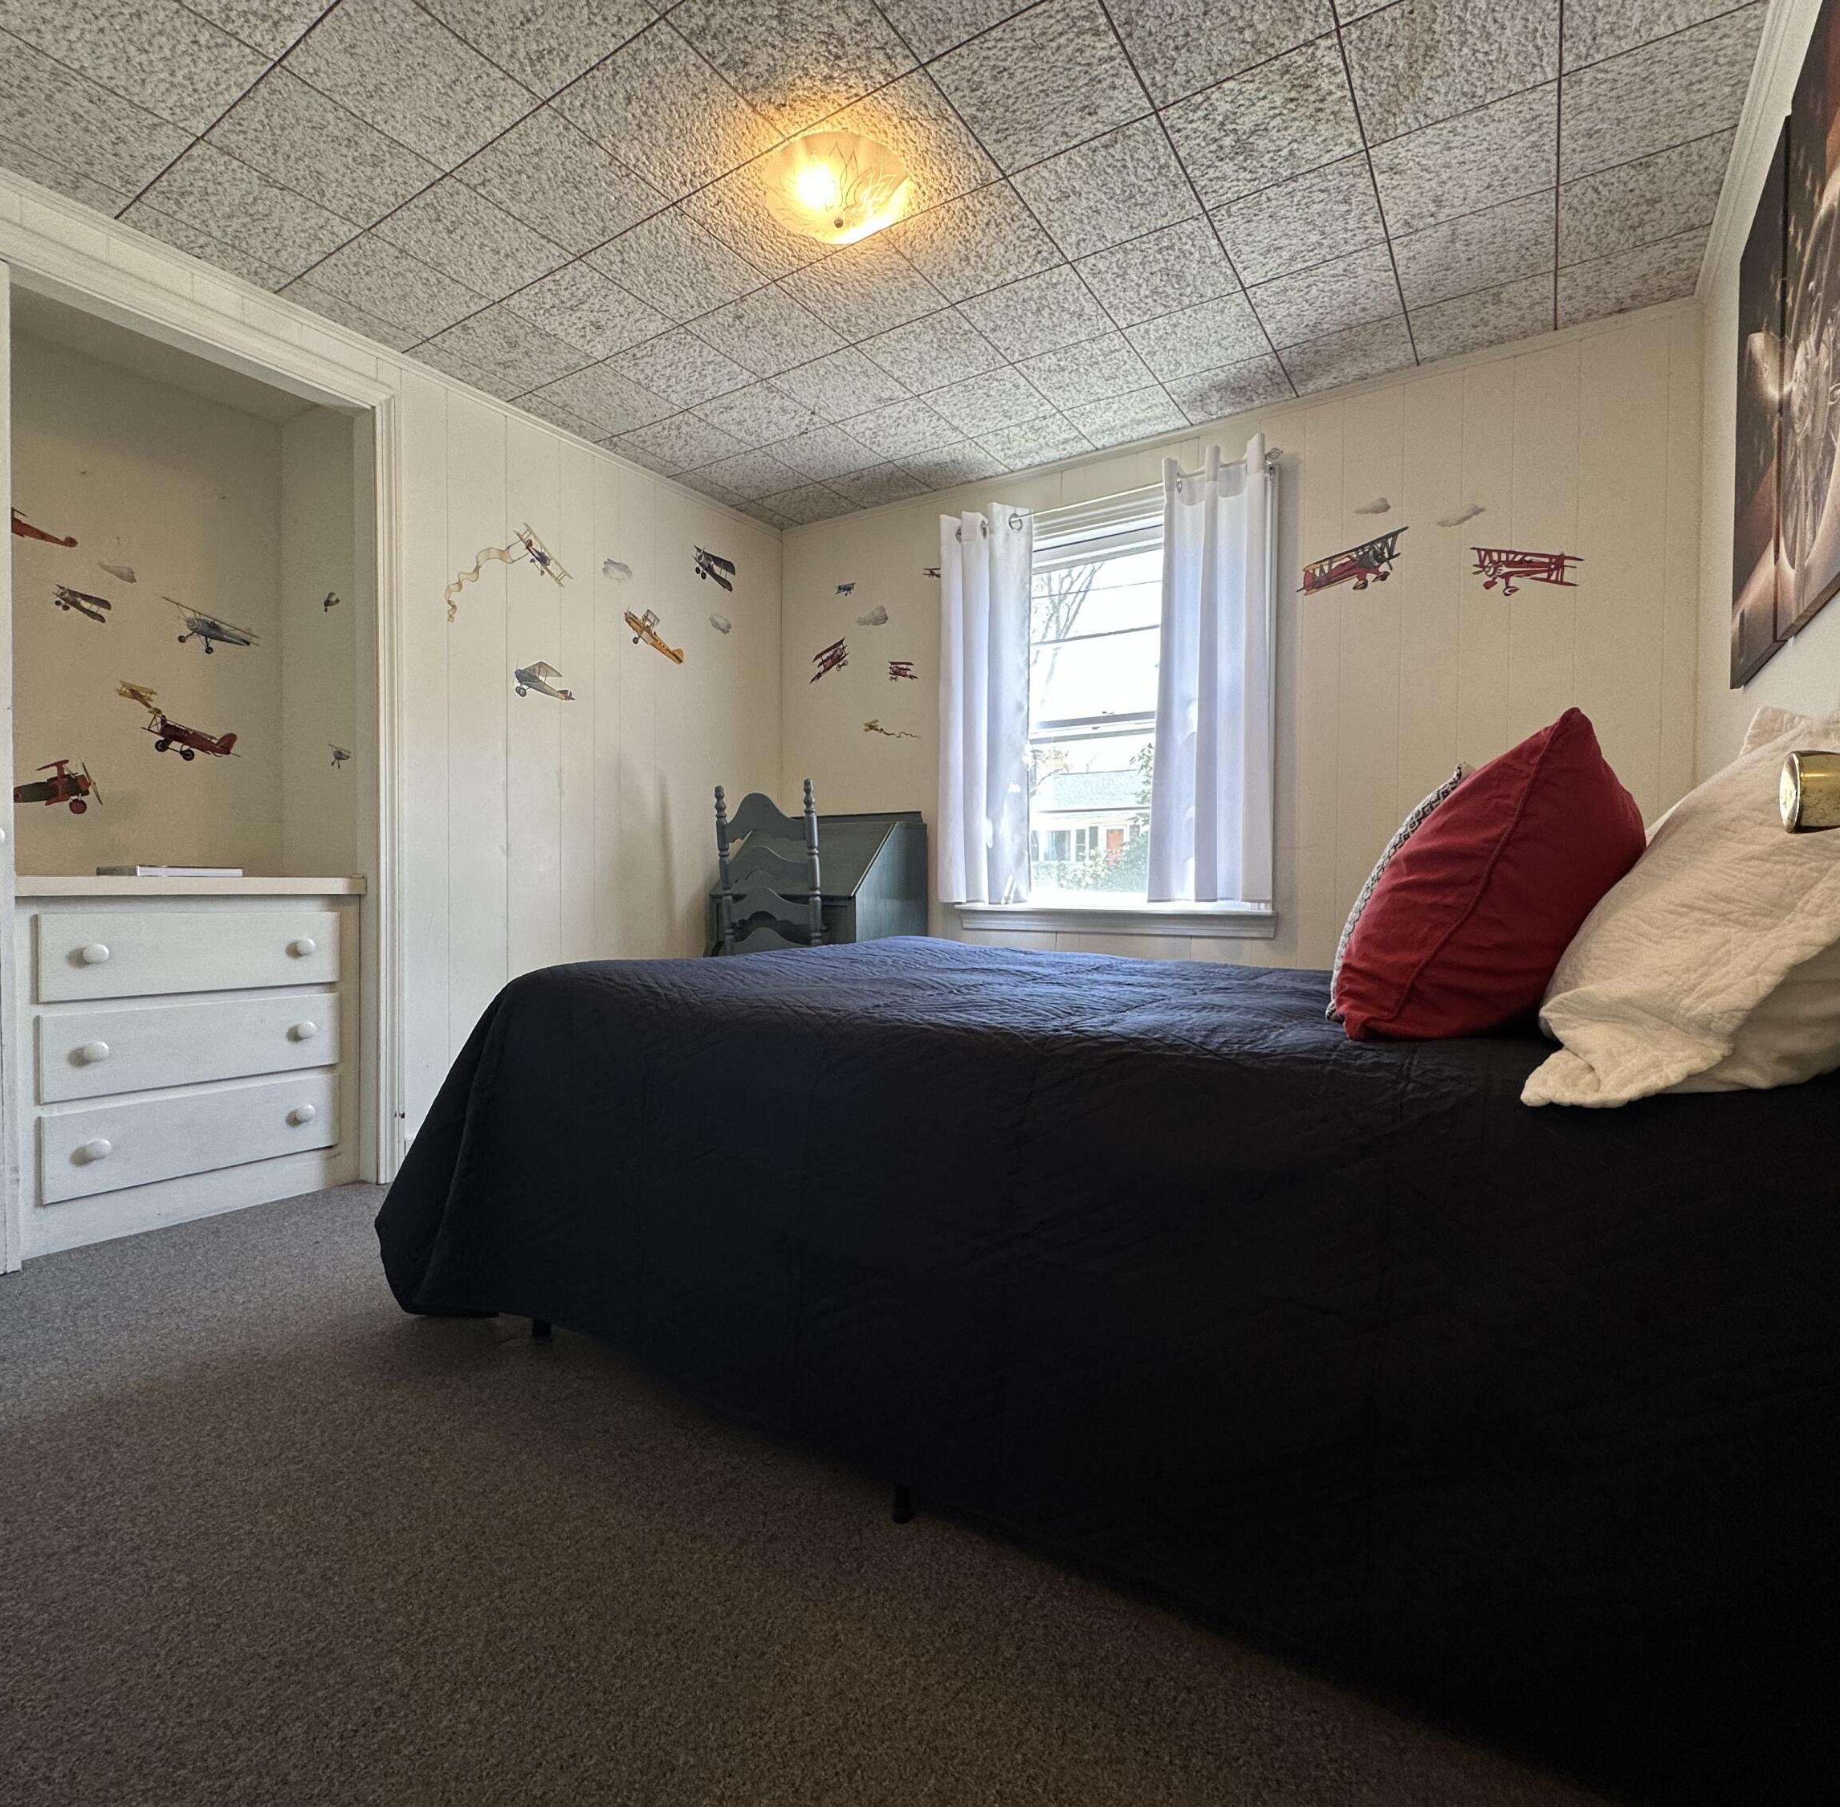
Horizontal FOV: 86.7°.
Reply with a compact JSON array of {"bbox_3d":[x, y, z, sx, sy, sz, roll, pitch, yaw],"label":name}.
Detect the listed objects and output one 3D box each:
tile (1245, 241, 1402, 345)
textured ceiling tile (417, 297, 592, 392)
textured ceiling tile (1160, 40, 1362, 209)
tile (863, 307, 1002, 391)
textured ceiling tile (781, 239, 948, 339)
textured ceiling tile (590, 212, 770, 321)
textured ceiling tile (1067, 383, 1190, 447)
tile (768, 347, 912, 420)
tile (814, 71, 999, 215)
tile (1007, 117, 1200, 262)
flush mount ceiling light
[{"bbox_3d":[0.972,-1.443,2.317,0.305,0.020,0.305,0,0,33],"label":"tile"},{"bbox_3d":[-1.059,-1.453,2.551,0.305,0.015,0.305,1,0,33],"label":"textured ceiling tile"},{"bbox_3d":[0.640,-1.443,1.808,0.305,0.018,0.305,0,0,33],"label":"textured ceiling tile"},{"bbox_3d":[0.040,-1.446,2.562,0.305,0.015,0.305,1,0,33],"label":"tile"},{"bbox_3d":[-0.126,-1.447,2.306,0.305,0.018,0.305,0,0,33],"label":"textured ceiling tile"},{"bbox_3d":[-0.548,-1.448,2.216,0.305,0.018,0.305,0,0,33],"label":"textured ceiling tile"},{"bbox_3d":[0.623,-1.443,2.897,0.305,0.016,0.286,0,0,33],"label":"textured ceiling tile"},{"bbox_3d":[-0.216,-1.449,2.728,0.305,0.018,0.305,0,0,33],"label":"tile"},{"bbox_3d":[-0.037,-1.446,1.884,0.305,0.018,0.305,0,0,33],"label":"tile"},{"bbox_3d":[0.384,-1.444,1.973,0.305,0.020,0.305,0,0,33],"label":"tile"},{"bbox_3d":[-0.163,-1.391,1.935,0.300,0.095,0.300,0,0,0],"label":"flush mount ceiling light"}]

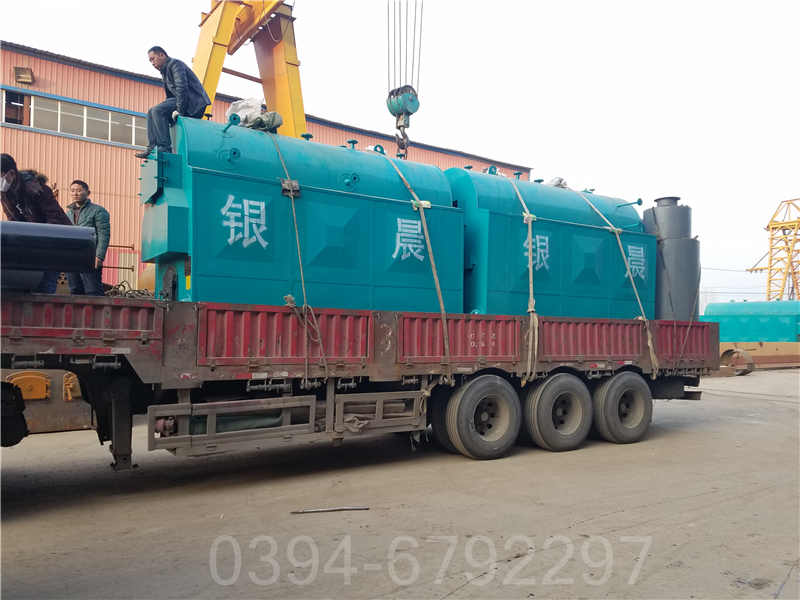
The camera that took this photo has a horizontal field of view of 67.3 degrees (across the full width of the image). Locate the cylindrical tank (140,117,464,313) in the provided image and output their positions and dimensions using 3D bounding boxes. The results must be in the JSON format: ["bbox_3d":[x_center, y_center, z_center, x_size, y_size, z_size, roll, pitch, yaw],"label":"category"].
[{"bbox_3d":[-1.229,-0.707,7.738,3.680,2.820,1.900,3,-3,-31],"label":"cylindrical tank"}]

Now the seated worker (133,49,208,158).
[{"bbox_3d":[-2.595,-2.263,6.843,0.720,1.160,0.480,3,-3,-31],"label":"seated worker"}]

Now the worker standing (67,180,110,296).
[{"bbox_3d":[-3.449,-0.457,6.554,0.520,1.700,0.320,1,-3,-6],"label":"worker standing"}]

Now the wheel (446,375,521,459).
[{"bbox_3d":[1.097,1.505,7.743,1.070,1.070,0.290,3,-3,-31],"label":"wheel"}]

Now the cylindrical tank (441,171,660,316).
[{"bbox_3d":[2.197,-0.544,9.814,3.680,2.800,1.900,3,-3,-31],"label":"cylindrical tank"}]

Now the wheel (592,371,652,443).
[{"bbox_3d":[3.361,1.606,9.115,1.070,1.070,0.290,3,-3,-31],"label":"wheel"}]

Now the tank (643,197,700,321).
[{"bbox_3d":[4.650,-0.376,10.467,1.000,2.600,1.000,3,-3,-31],"label":"tank"}]

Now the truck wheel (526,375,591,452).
[{"bbox_3d":[2.229,1.555,8.429,1.070,1.070,0.290,3,-3,-31],"label":"truck wheel"}]

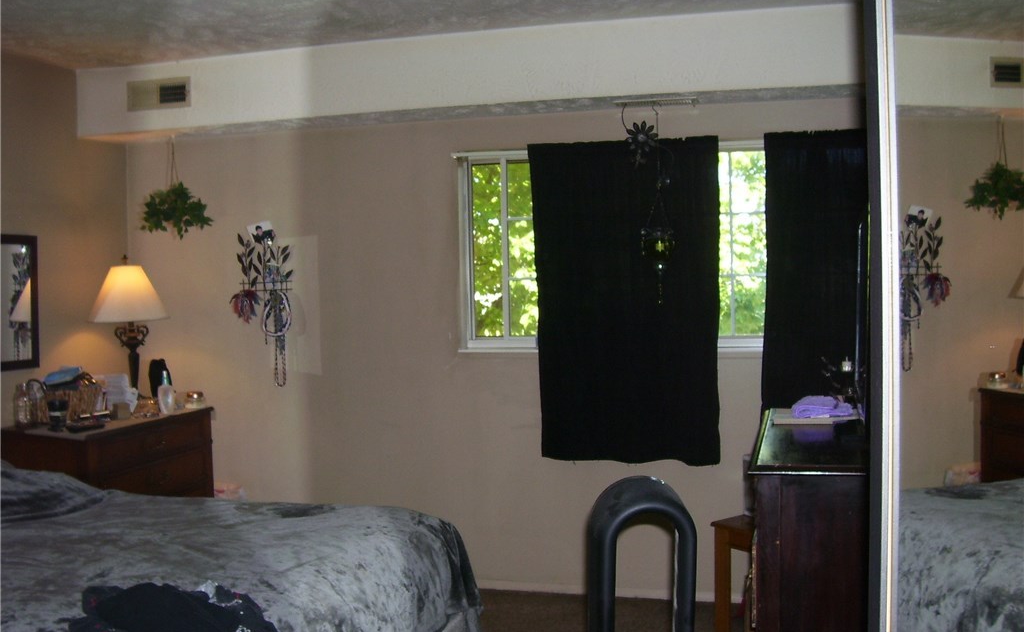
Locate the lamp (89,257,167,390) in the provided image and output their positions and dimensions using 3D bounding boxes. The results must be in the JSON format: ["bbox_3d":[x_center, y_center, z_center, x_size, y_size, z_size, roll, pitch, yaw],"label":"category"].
[{"bbox_3d":[-1.749,0.085,4.583,0.345,0.720,0.345,-1,3,15],"label":"lamp"}]

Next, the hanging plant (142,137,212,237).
[{"bbox_3d":[-1.559,-0.586,4.680,0.315,0.450,0.310,-1,3,15],"label":"hanging plant"}]

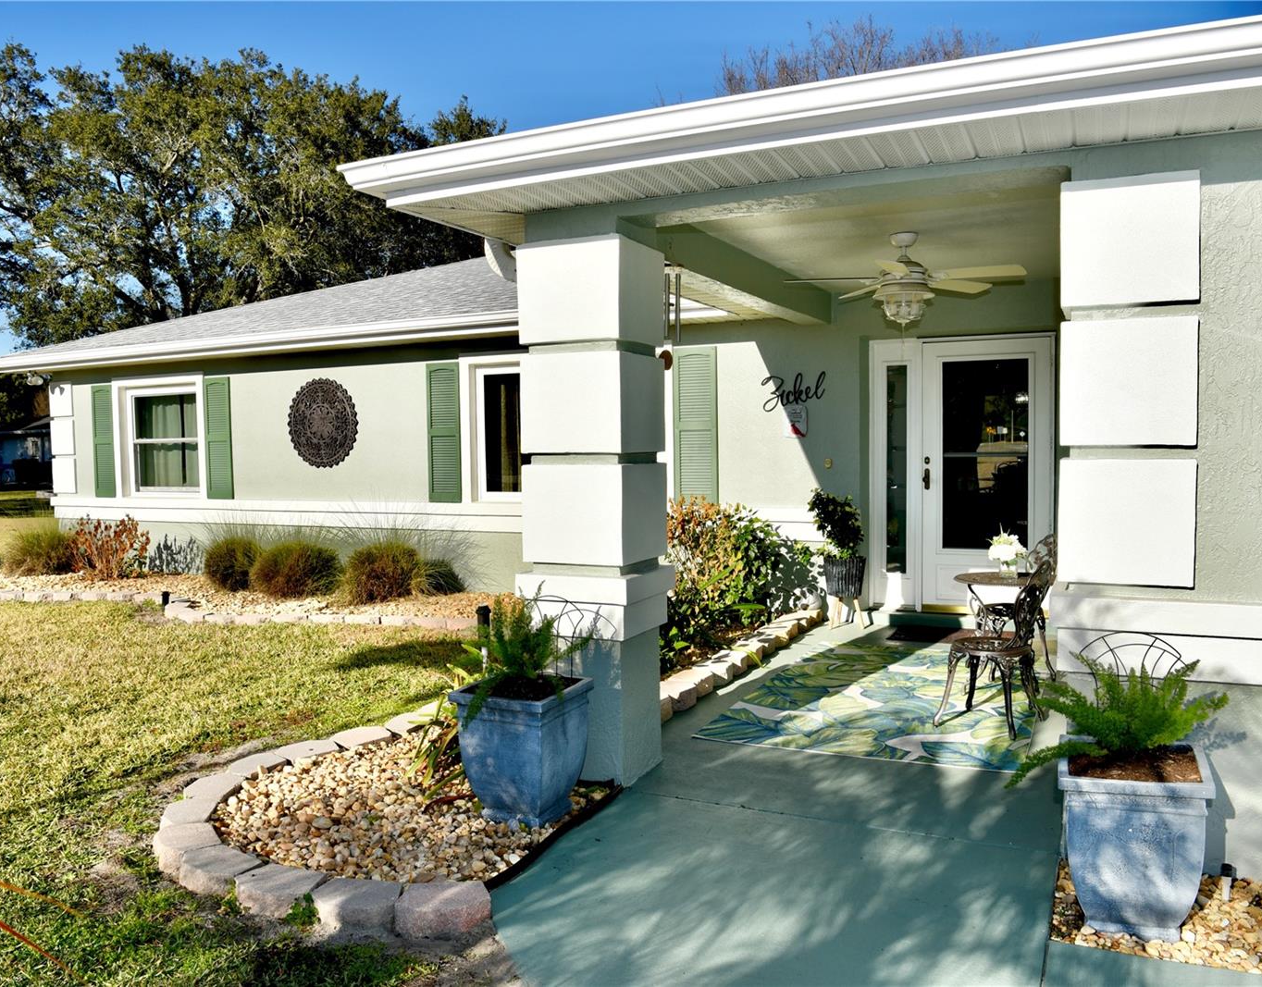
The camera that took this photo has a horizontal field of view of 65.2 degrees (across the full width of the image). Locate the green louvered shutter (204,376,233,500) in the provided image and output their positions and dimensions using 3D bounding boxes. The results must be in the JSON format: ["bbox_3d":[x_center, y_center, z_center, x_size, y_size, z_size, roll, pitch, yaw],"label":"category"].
[{"bbox_3d":[-4.335,-0.574,10.418,0.375,1.282,0.040,1,3,25],"label":"green louvered shutter"}]

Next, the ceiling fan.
[{"bbox_3d":[1.490,-1.194,5.405,1.300,0.511,1.300,1,3,25],"label":"ceiling fan"}]

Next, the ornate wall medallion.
[{"bbox_3d":[-3.115,-0.711,9.967,0.910,0.910,0.040,1,3,26],"label":"ornate wall medallion"}]

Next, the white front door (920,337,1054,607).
[{"bbox_3d":[2.684,-0.140,7.447,0.954,2.067,0.060,1,3,25],"label":"white front door"}]

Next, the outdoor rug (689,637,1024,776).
[{"bbox_3d":[1.503,1.121,5.627,1.502,0.012,2.499,1,3,24],"label":"outdoor rug"}]

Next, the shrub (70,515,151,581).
[{"bbox_3d":[-5.568,0.578,10.579,0.855,0.684,0.741,1,3,25],"label":"shrub"}]

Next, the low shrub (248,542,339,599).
[{"bbox_3d":[-3.201,0.723,9.420,0.820,0.550,0.780,1,3,24],"label":"low shrub"}]

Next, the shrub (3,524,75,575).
[{"bbox_3d":[-6.727,0.619,11.212,0.827,0.570,0.807,1,3,25],"label":"shrub"}]

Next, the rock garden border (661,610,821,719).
[{"bbox_3d":[0.713,1.037,6.183,0.290,0.120,3.381,1,3,25],"label":"rock garden border"}]

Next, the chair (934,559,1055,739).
[{"bbox_3d":[1.782,0.727,4.775,0.480,0.828,0.420,2,3,41],"label":"chair"}]

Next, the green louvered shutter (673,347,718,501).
[{"bbox_3d":[0.528,-0.568,8.044,0.366,1.270,0.045,1,3,25],"label":"green louvered shutter"}]

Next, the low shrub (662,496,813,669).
[{"bbox_3d":[0.642,0.539,6.891,1.140,0.969,1.425,1,3,25],"label":"low shrub"}]

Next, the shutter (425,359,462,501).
[{"bbox_3d":[-1.725,-0.557,9.157,0.375,1.290,0.040,1,3,25],"label":"shutter"}]

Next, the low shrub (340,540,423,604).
[{"bbox_3d":[-2.246,0.674,8.931,0.750,0.541,0.750,-1,3,0],"label":"low shrub"}]

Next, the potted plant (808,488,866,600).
[{"bbox_3d":[1.586,0.398,7.572,0.440,0.880,0.420,1,3,24],"label":"potted plant"}]

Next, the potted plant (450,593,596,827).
[{"bbox_3d":[-0.422,0.815,3.865,0.420,0.870,0.430,1,3,24],"label":"potted plant"}]

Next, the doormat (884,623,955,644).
[{"bbox_3d":[2.288,1.028,6.984,0.856,0.020,0.545,1,3,25],"label":"doormat"}]

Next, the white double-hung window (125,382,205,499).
[{"bbox_3d":[-5.336,-0.588,11.254,1.260,1.250,0.120,1,3,27],"label":"white double-hung window"}]

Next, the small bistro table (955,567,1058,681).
[{"bbox_3d":[2.048,0.789,5.377,0.580,0.654,0.580,1,3,25],"label":"small bistro table"}]

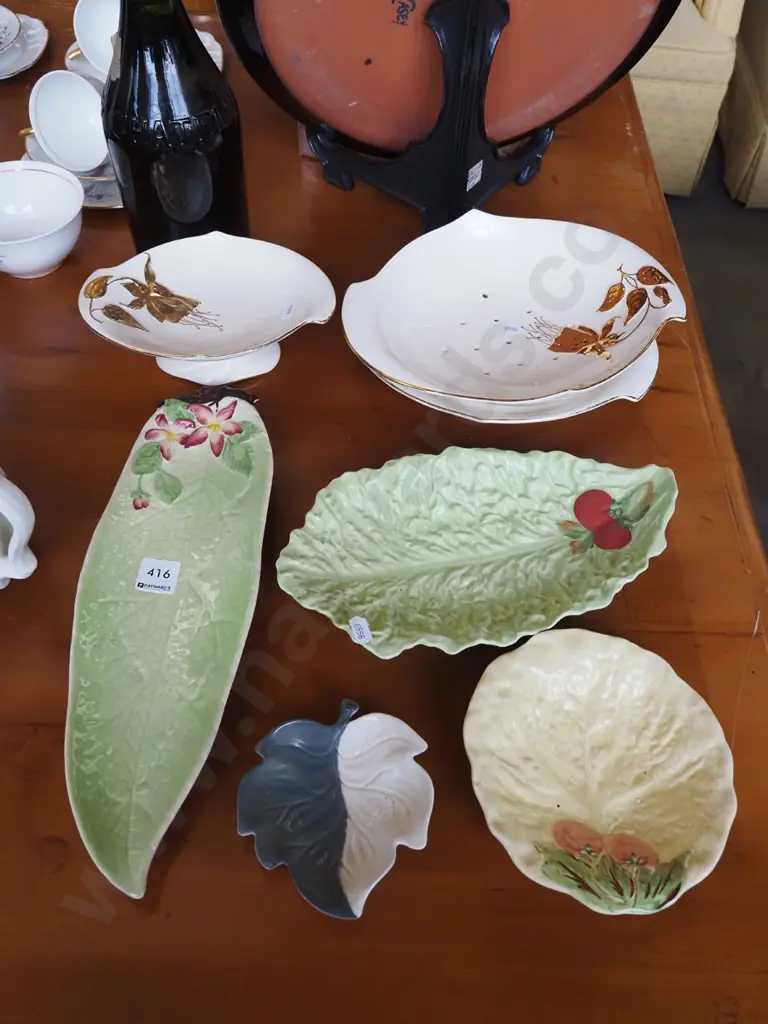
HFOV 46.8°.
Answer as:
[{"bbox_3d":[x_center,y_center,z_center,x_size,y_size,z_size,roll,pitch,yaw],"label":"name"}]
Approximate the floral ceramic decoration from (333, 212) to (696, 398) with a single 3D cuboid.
[{"bbox_3d":[0.084,-0.127,0.595,0.222,0.055,0.192,3,53,0],"label":"floral ceramic decoration"}]

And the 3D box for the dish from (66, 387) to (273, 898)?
[{"bbox_3d":[-0.116,0.049,0.483,0.103,0.036,0.310,1,53,-2],"label":"dish"}]

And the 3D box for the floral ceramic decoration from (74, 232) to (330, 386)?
[{"bbox_3d":[-0.129,-0.144,0.667,0.184,0.062,0.144,0,53,-4],"label":"floral ceramic decoration"}]

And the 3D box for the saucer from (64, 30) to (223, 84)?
[{"bbox_3d":[-0.245,-0.462,0.921,0.159,0.023,0.159,2,53,-2],"label":"saucer"}]

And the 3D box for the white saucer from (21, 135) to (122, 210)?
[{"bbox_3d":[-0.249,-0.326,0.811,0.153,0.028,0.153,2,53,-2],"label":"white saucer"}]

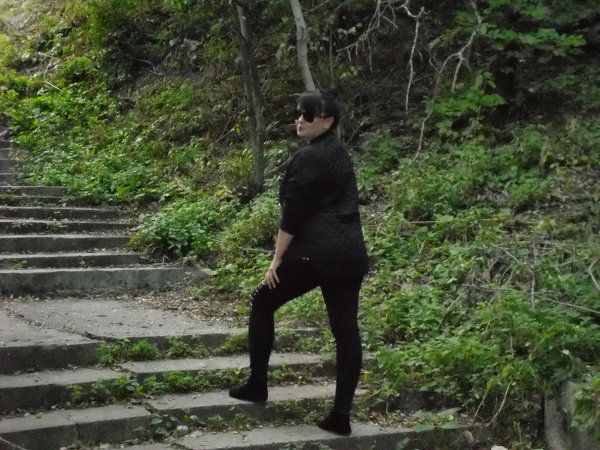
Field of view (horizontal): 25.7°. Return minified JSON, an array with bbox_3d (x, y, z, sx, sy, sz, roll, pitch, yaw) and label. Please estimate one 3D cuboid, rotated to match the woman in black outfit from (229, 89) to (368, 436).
[{"bbox_3d":[0.000,0.180,6.300,0.620,1.640,0.500,3,3,41],"label":"woman in black outfit"}]

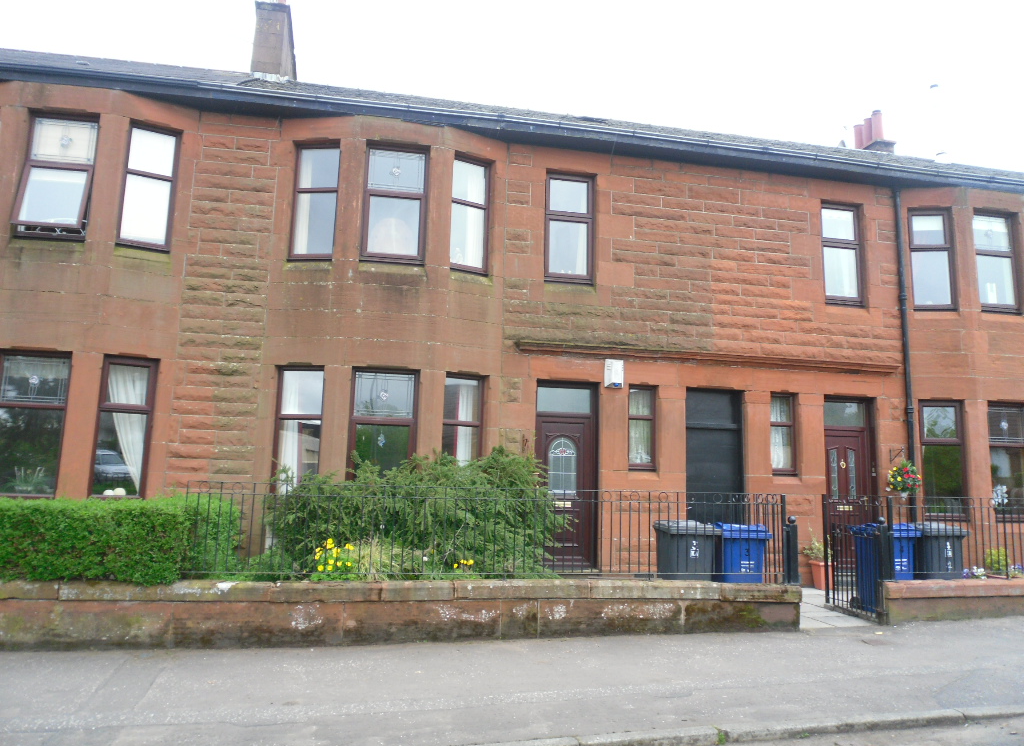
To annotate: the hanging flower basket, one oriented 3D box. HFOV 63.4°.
[{"bbox_3d":[5.795,1.559,12.241,0.460,0.490,0.450,3,-10,-10],"label":"hanging flower basket"}]

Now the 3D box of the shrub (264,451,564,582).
[{"bbox_3d":[-1.125,1.626,9.568,3.200,1.600,1.500,3,-10,-10],"label":"shrub"}]

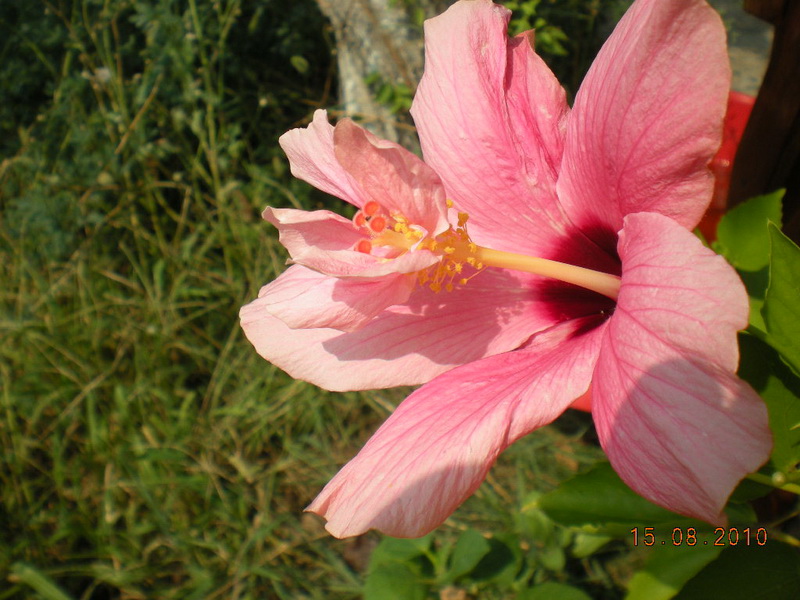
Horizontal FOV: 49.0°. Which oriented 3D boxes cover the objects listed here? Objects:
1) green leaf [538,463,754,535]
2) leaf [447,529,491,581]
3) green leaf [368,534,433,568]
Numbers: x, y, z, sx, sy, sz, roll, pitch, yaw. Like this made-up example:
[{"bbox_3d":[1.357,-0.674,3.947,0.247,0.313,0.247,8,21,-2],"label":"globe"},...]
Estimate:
[{"bbox_3d":[0.084,0.068,0.300,0.070,0.015,0.030,1,45,1],"label":"green leaf"},{"bbox_3d":[0.045,0.168,0.580,0.022,0.010,0.033,18,56,28],"label":"leaf"},{"bbox_3d":[0.000,0.165,0.580,0.041,0.010,0.026,-2,37,2],"label":"green leaf"}]

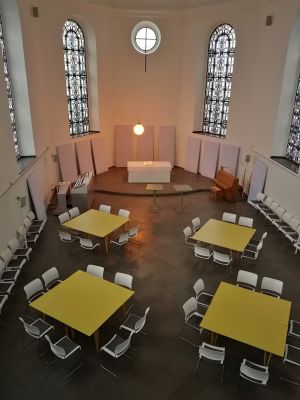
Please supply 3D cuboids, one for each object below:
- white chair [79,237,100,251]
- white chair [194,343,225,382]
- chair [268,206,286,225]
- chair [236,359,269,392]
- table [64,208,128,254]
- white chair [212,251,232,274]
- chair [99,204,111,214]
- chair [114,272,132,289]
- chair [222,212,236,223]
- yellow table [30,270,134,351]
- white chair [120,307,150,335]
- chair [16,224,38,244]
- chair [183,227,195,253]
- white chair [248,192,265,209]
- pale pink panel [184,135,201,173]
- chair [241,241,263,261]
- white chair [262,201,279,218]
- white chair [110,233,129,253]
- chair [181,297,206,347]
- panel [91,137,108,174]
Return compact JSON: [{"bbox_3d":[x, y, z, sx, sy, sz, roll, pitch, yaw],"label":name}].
[{"bbox_3d":[-1.971,1.539,10.195,0.510,0.800,0.510,10,22,22],"label":"white chair"},{"bbox_3d":[1.174,2.934,5.887,0.495,0.785,0.535,7,22,17],"label":"white chair"},{"bbox_3d":[5.099,0.755,12.686,0.510,0.800,0.510,-1,21,-6],"label":"chair"},{"bbox_3d":[1.907,3.201,5.708,0.490,0.816,0.520,10,23,23],"label":"chair"},{"bbox_3d":[-1.834,1.125,10.998,1.623,0.750,1.641,12,23,25],"label":"table"},{"bbox_3d":[2.081,1.775,8.943,0.500,0.830,0.510,12,24,27],"label":"white chair"},{"bbox_3d":[-1.887,0.665,12.537,0.510,0.800,0.510,9,22,21],"label":"chair"},{"bbox_3d":[-0.755,2.373,8.033,0.510,0.800,0.510,9,22,21],"label":"chair"},{"bbox_3d":[2.862,0.974,11.574,0.490,0.816,0.520,12,23,26],"label":"chair"},{"bbox_3d":[-1.454,2.508,6.986,1.650,0.740,1.547,13,24,28],"label":"yellow table"},{"bbox_3d":[-0.317,2.719,6.734,0.530,0.830,0.500,13,24,29],"label":"white chair"},{"bbox_3d":[-4.084,1.324,10.652,0.510,0.800,0.510,-1,21,-5],"label":"chair"},{"bbox_3d":[1.406,1.386,10.322,0.530,0.830,0.500,12,24,27],"label":"chair"},{"bbox_3d":[4.850,0.171,14.233,0.510,0.800,0.510,-5,21,-15],"label":"white chair"},{"bbox_3d":[2.651,-2.757,19.130,0.082,2.071,1.122,-12,24,-36],"label":"pale pink panel"},{"bbox_3d":[3.106,1.712,9.544,0.530,0.830,0.500,11,23,24],"label":"chair"},{"bbox_3d":[4.722,0.527,12.324,0.510,0.830,0.500,-2,21,-7],"label":"white chair"},{"bbox_3d":[-0.931,1.357,9.883,0.510,0.830,0.500,14,24,30],"label":"white chair"},{"bbox_3d":[1.046,2.760,7.099,0.510,0.800,0.510,16,25,34],"label":"chair"},{"bbox_3d":[-2.880,-2.515,17.867,0.050,1.967,1.043,6,20,31],"label":"panel"}]

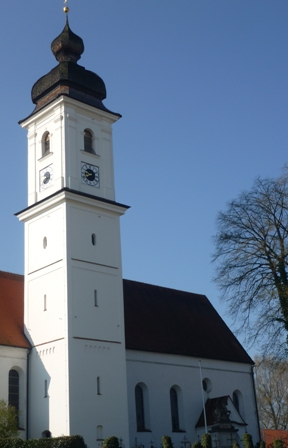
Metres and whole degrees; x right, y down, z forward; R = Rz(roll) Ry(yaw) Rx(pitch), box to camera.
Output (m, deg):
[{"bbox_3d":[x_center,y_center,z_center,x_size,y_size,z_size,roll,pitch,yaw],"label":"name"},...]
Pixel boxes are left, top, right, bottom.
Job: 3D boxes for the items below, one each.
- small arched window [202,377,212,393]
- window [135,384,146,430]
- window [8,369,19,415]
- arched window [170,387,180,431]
[{"bbox_3d":[6.289,16.415,68.221,1.499,1.519,0.429,16,-28,-42],"label":"small arched window"},{"bbox_3d":[-0.333,16.736,61.309,1.073,3.989,0.300,16,-28,-42],"label":"window"},{"bbox_3d":[-10.254,13.810,53.301,0.943,4.493,0.300,16,-28,-42],"label":"window"},{"bbox_3d":[2.972,17.685,64.375,1.053,3.989,0.300,16,-28,-42],"label":"arched window"}]

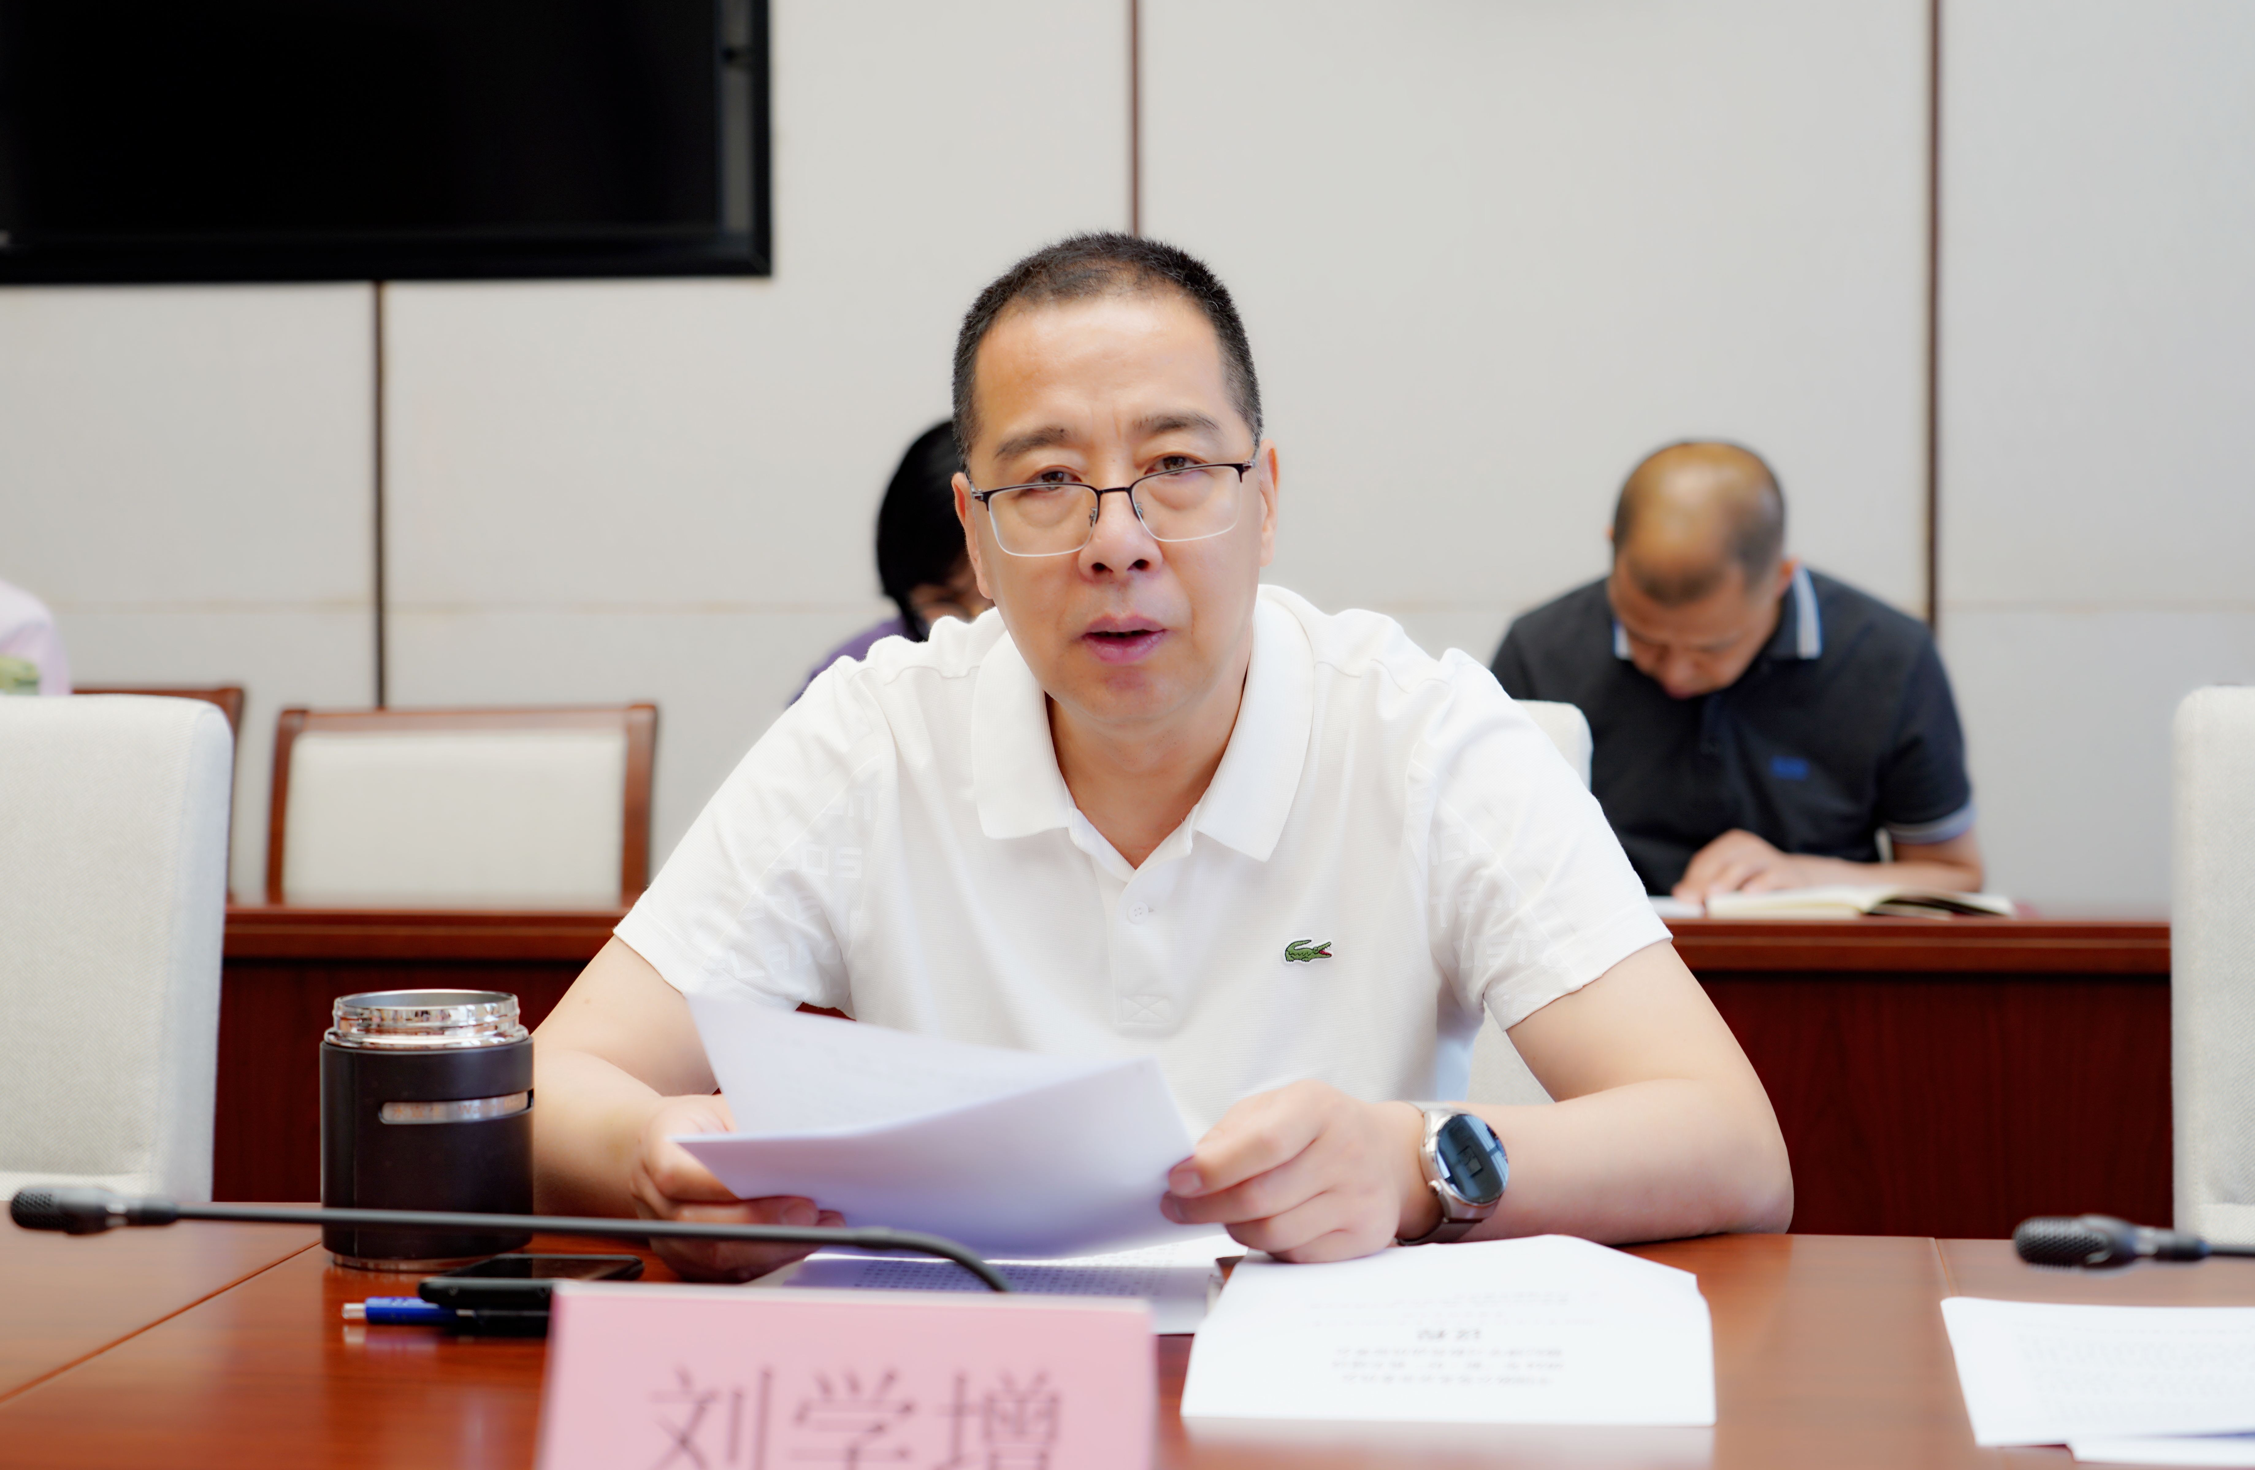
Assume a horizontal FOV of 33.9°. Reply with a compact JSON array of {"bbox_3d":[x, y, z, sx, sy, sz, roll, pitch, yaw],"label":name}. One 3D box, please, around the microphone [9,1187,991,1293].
[{"bbox_3d":[-0.238,0.221,1.430,0.410,0.085,0.080,0,2,5],"label":"microphone"}]

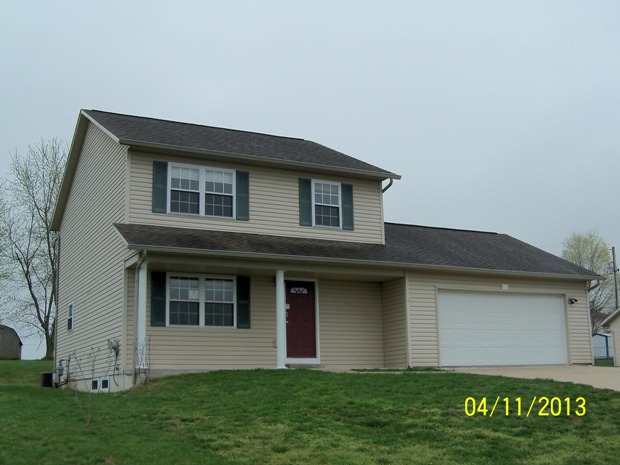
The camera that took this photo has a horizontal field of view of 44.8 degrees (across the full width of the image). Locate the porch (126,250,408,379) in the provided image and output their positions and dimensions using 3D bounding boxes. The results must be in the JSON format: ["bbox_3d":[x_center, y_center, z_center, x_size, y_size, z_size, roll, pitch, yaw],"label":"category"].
[{"bbox_3d":[-0.903,2.194,19.358,7.480,2.950,1.350,5,-14,-27],"label":"porch"}]

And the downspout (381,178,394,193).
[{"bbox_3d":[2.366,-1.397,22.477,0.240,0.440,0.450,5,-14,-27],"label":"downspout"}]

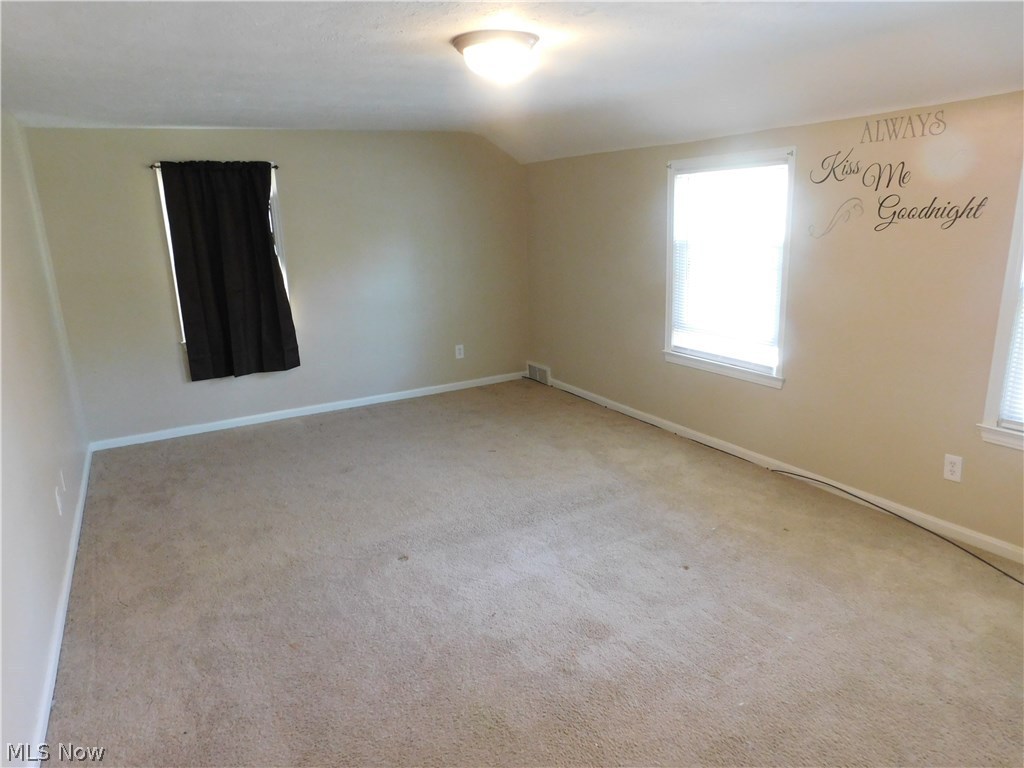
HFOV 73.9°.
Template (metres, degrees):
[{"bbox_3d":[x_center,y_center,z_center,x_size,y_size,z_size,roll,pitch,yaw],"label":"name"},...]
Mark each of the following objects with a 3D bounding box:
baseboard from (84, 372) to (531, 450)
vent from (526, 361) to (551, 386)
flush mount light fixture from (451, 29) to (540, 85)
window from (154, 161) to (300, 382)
[{"bbox_3d":[-1.361,0.173,5.487,3.520,0.063,0.018,-10,16,-27],"label":"baseboard"},{"bbox_3d":[0.257,-0.094,6.108,0.040,0.154,0.385,-10,16,-27],"label":"vent"},{"bbox_3d":[-0.062,-1.219,2.565,0.338,0.131,0.338,-2,14,1],"label":"flush mount light fixture"},{"bbox_3d":[-1.999,-0.802,4.861,0.775,1.488,0.090,-10,16,-27],"label":"window"}]

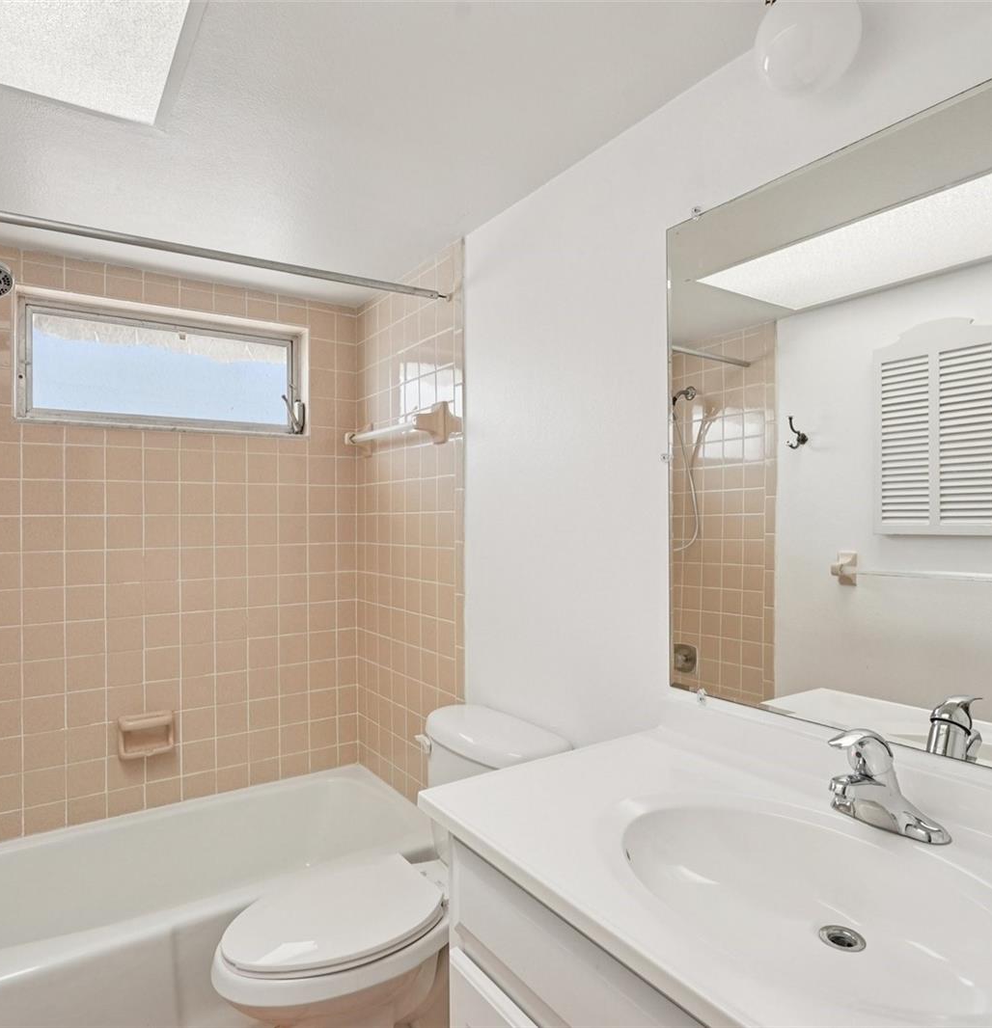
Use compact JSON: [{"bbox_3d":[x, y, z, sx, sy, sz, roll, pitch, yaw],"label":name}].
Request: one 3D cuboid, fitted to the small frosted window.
[{"bbox_3d":[-1.101,-0.482,2.351,0.878,0.373,0.070,0,0,-34],"label":"small frosted window"}]

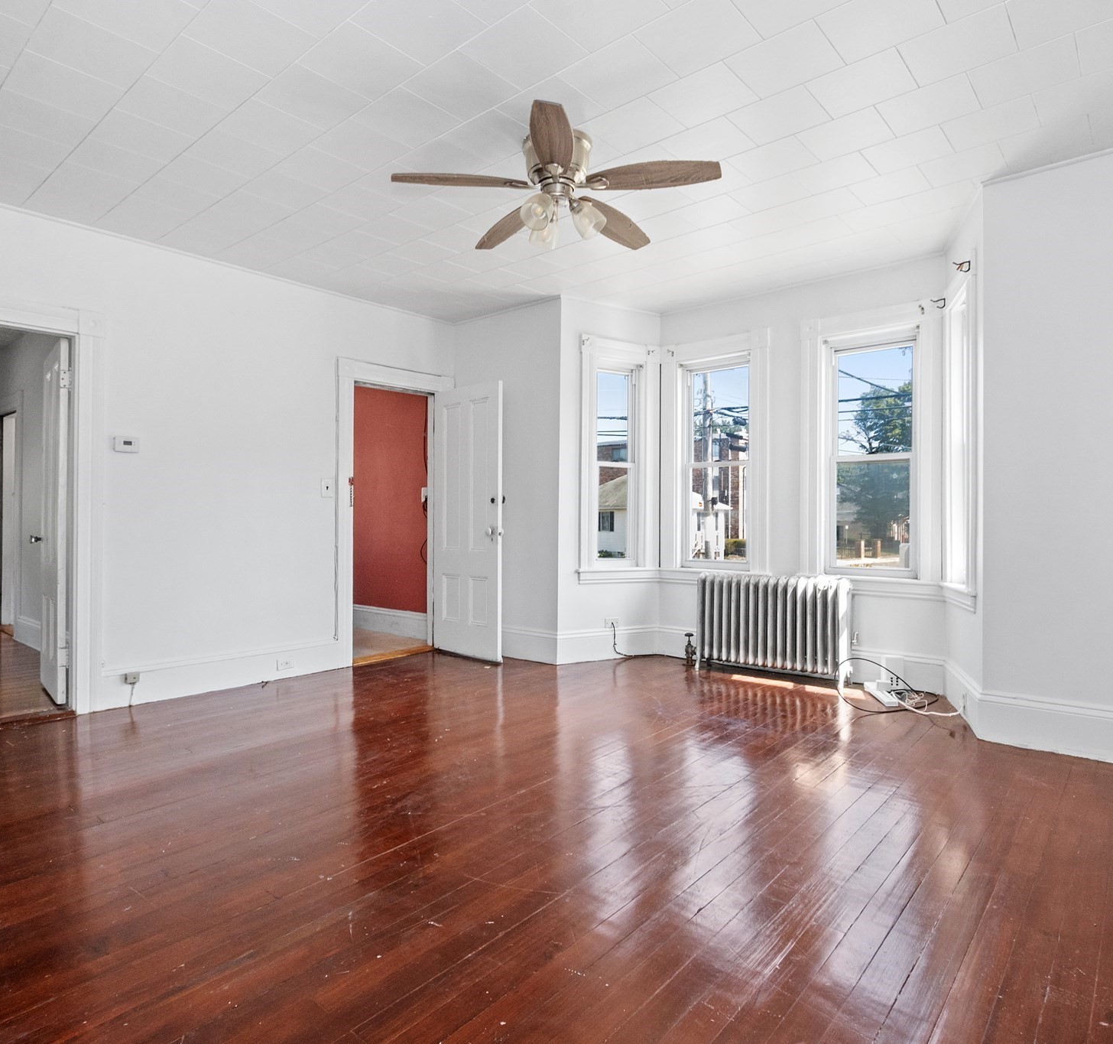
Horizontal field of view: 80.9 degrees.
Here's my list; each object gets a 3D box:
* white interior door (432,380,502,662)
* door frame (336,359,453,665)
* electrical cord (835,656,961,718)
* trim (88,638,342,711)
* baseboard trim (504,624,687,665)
[{"bbox_3d":[-0.690,0.000,5.060,0.710,2.070,0.040,0,0,37],"label":"white interior door"},{"bbox_3d":[-1.225,-0.060,5.050,0.130,2.210,1.050,0,0,44],"label":"door frame"},{"bbox_3d":[1.970,0.950,3.800,0.620,0.200,0.560,0,0,35],"label":"electrical cord"},{"bbox_3d":[-2.037,0.942,4.163,0.025,0.210,1.500,0,0,44],"label":"trim"},{"bbox_3d":[0.300,0.927,4.943,1.410,0.235,0.300,0,0,-6],"label":"baseboard trim"}]

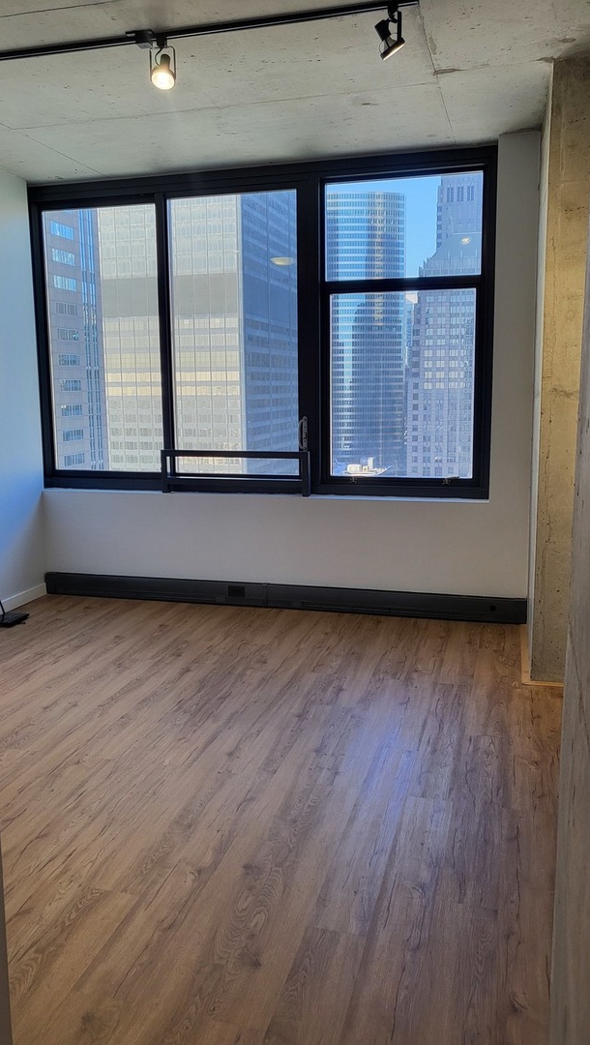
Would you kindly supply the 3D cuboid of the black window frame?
[{"bbox_3d":[-0.318,-1.297,5.421,3.277,2.191,0.128,2,9,15],"label":"black window frame"}]

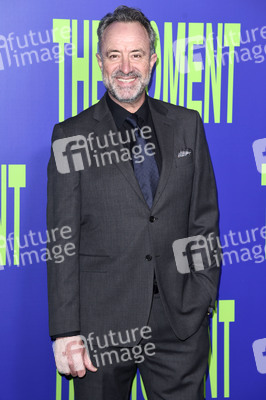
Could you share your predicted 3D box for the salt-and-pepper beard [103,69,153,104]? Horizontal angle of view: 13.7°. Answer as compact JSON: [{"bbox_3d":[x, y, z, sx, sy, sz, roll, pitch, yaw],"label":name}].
[{"bbox_3d":[-0.015,-0.322,3.120,0.140,0.095,0.100,-1,6,-1],"label":"salt-and-pepper beard"}]

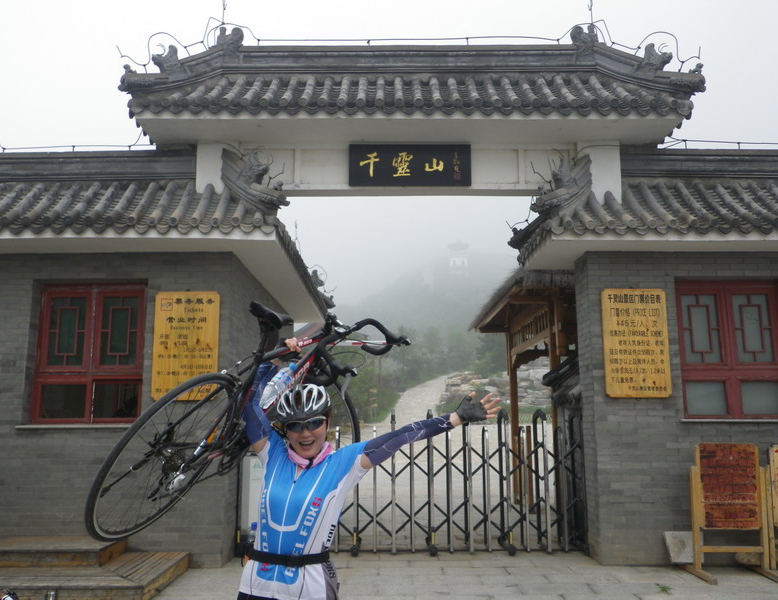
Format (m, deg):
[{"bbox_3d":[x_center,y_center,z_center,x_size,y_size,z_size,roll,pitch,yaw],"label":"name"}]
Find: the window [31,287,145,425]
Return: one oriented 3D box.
[{"bbox_3d":[-3.041,0.548,6.672,1.090,1.433,0.100,0,-9,0],"label":"window"}]

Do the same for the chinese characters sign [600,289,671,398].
[{"bbox_3d":[2.458,0.427,6.445,0.644,1.087,0.040,0,-9,0],"label":"chinese characters sign"}]

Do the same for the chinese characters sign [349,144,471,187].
[{"bbox_3d":[0.228,-1.424,6.905,1.295,0.466,0.060,0,-9,0],"label":"chinese characters sign"}]

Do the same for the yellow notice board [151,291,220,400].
[{"bbox_3d":[-2.012,0.455,6.443,0.648,1.089,0.040,0,-9,0],"label":"yellow notice board"}]

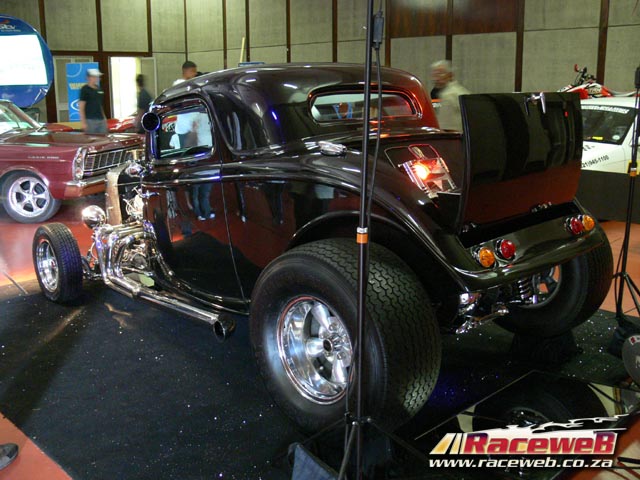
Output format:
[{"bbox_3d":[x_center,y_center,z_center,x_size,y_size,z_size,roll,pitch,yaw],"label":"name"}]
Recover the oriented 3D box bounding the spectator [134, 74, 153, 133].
[{"bbox_3d":[-2.772,-1.750,10.380,0.320,1.770,0.480,-4,12,-17],"label":"spectator"}]

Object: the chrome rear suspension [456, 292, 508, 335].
[{"bbox_3d":[0.680,0.307,2.710,0.290,0.180,0.200,-12,18,-42],"label":"chrome rear suspension"}]

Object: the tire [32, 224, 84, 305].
[{"bbox_3d":[-1.859,0.159,4.593,0.177,0.556,0.556,-11,16,-42],"label":"tire"}]

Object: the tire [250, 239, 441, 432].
[{"bbox_3d":[0.082,0.407,2.613,0.347,0.825,0.825,-12,16,-44],"label":"tire"}]

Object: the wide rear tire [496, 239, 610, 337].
[{"bbox_3d":[1.262,0.151,3.774,0.347,0.825,0.825,-12,16,-44],"label":"wide rear tire"}]

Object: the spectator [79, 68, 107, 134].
[{"bbox_3d":[-3.224,-1.553,9.381,0.320,1.780,0.480,4,13,22],"label":"spectator"}]

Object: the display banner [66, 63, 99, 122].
[{"bbox_3d":[-4.246,-2.203,11.804,0.600,2.000,0.080,-1,12,-3],"label":"display banner"}]

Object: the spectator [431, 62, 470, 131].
[{"bbox_3d":[1.300,-0.928,6.576,0.360,1.730,0.500,-6,13,-24],"label":"spectator"}]

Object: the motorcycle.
[{"bbox_3d":[3.517,-1.514,8.000,2.100,1.220,0.800,4,13,20],"label":"motorcycle"}]

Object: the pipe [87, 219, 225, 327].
[{"bbox_3d":[-0.971,0.151,4.165,0.460,0.500,1.500,-12,16,-44],"label":"pipe"}]

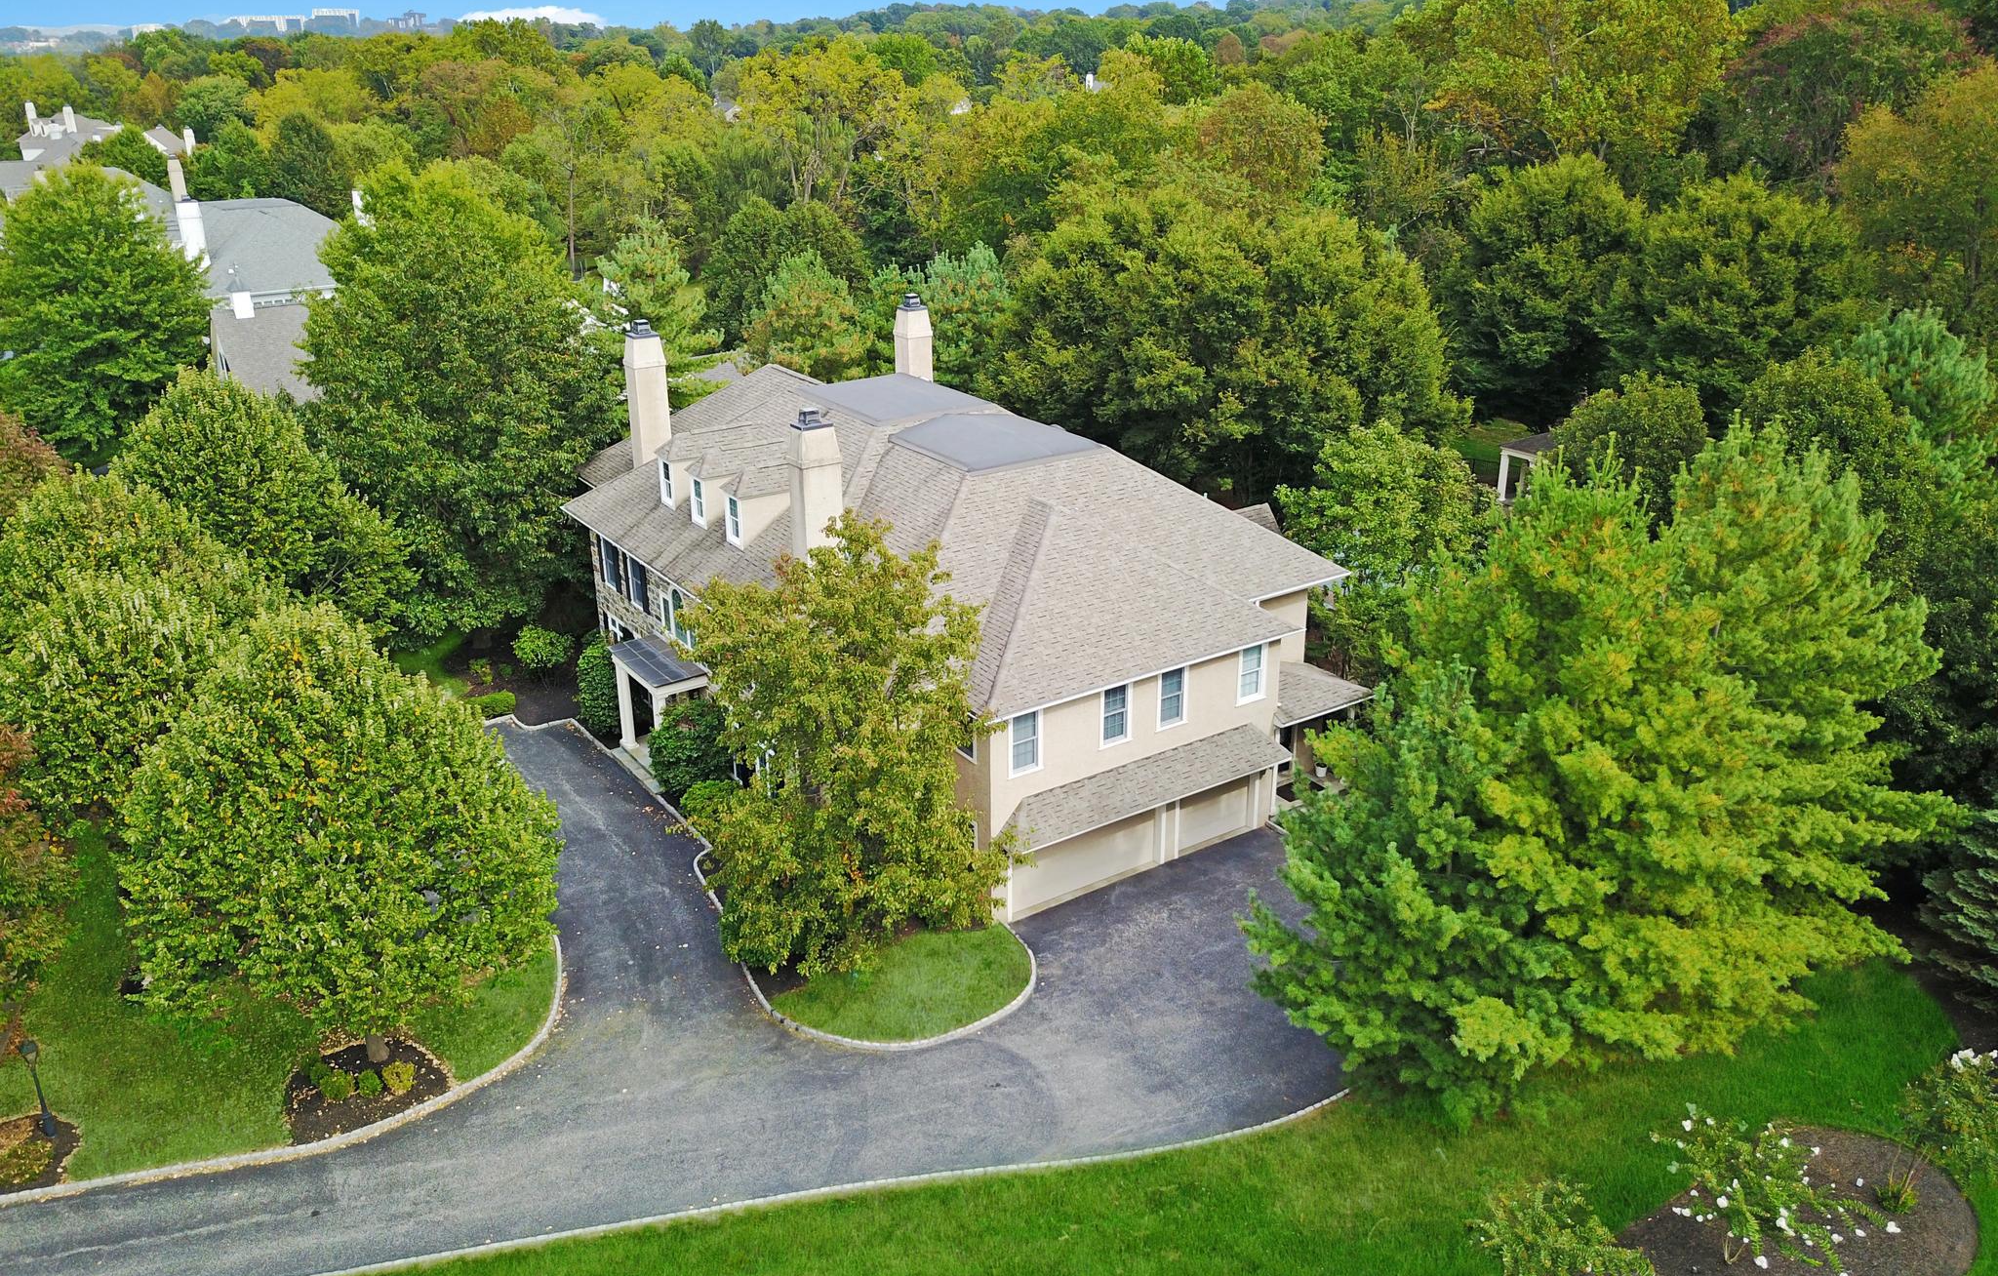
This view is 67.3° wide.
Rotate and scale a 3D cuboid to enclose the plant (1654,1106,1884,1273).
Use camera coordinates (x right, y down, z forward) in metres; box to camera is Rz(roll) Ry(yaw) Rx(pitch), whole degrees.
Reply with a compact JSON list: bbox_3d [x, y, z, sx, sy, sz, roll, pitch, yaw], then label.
[{"bbox_3d":[14.161,10.408,27.889,3.720,2.690,3.430,0,22,0],"label":"plant"}]

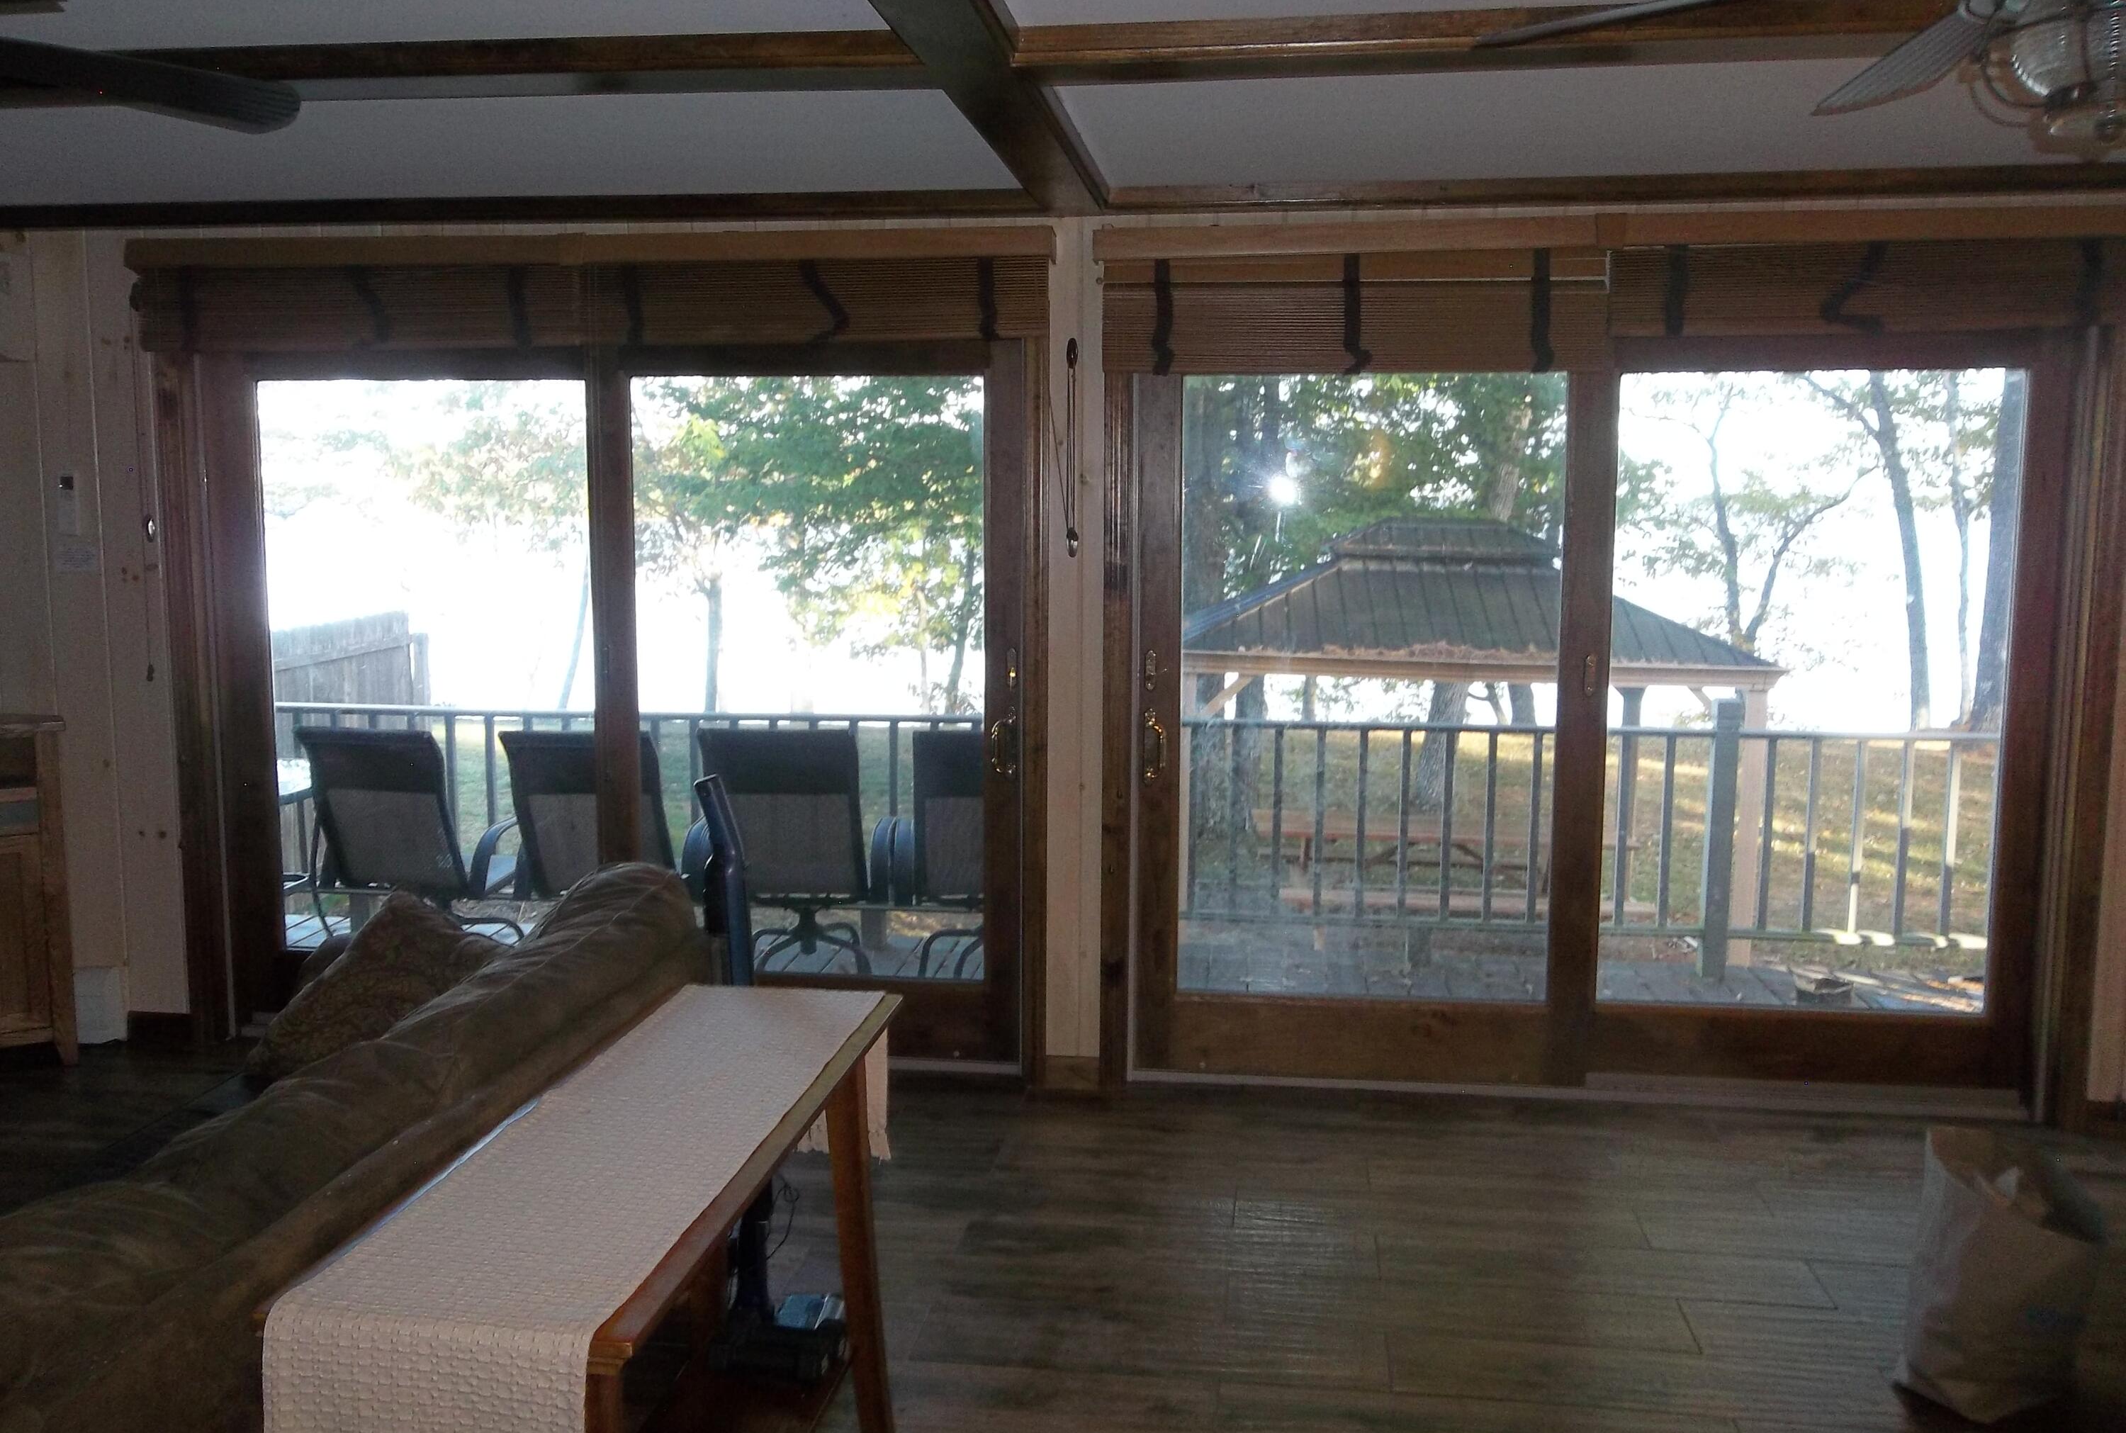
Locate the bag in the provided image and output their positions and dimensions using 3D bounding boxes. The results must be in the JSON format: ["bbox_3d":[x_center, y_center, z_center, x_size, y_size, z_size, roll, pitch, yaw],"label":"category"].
[{"bbox_3d":[1.700,0.996,3.038,0.310,0.445,0.190,-4,8,-33],"label":"bag"}]

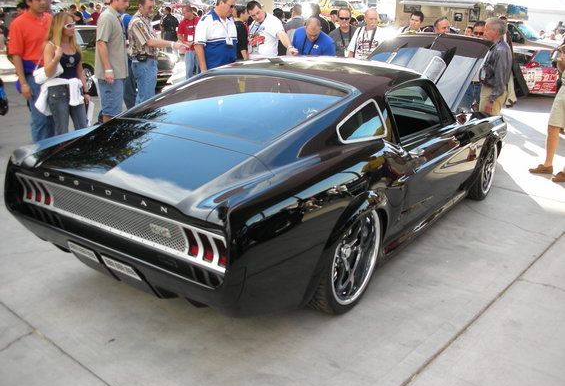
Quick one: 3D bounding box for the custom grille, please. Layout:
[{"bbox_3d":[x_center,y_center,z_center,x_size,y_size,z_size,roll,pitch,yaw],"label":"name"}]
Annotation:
[{"bbox_3d":[-0.833,0.112,2.777,1.470,0.190,0.100,13,20,32],"label":"custom grille"}]

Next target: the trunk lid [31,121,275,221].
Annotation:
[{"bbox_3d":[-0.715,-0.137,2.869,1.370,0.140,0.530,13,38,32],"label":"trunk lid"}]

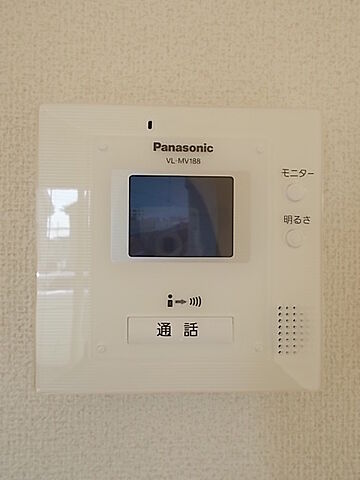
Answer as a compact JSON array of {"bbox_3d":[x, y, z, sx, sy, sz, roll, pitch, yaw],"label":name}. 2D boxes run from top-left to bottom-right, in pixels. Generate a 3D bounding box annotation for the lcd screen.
[{"bbox_3d":[0.001,-0.012,0.211,0.053,0.041,0.004,0,0,-2],"label":"lcd screen"}]

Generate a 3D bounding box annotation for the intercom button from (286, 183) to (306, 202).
[{"bbox_3d":[0.059,-0.024,0.212,0.009,0.009,0.004,0,0,-2],"label":"intercom button"}]

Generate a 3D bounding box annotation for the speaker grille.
[{"bbox_3d":[0.057,0.045,0.212,0.015,0.025,0.003,0,0,-2],"label":"speaker grille"}]

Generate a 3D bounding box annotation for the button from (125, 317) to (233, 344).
[{"bbox_3d":[0.000,0.046,0.210,0.054,0.014,0.004,0,0,-2],"label":"button"}]

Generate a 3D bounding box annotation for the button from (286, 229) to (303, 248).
[{"bbox_3d":[0.058,-0.001,0.212,0.009,0.010,0.004,0,0,-2],"label":"button"}]

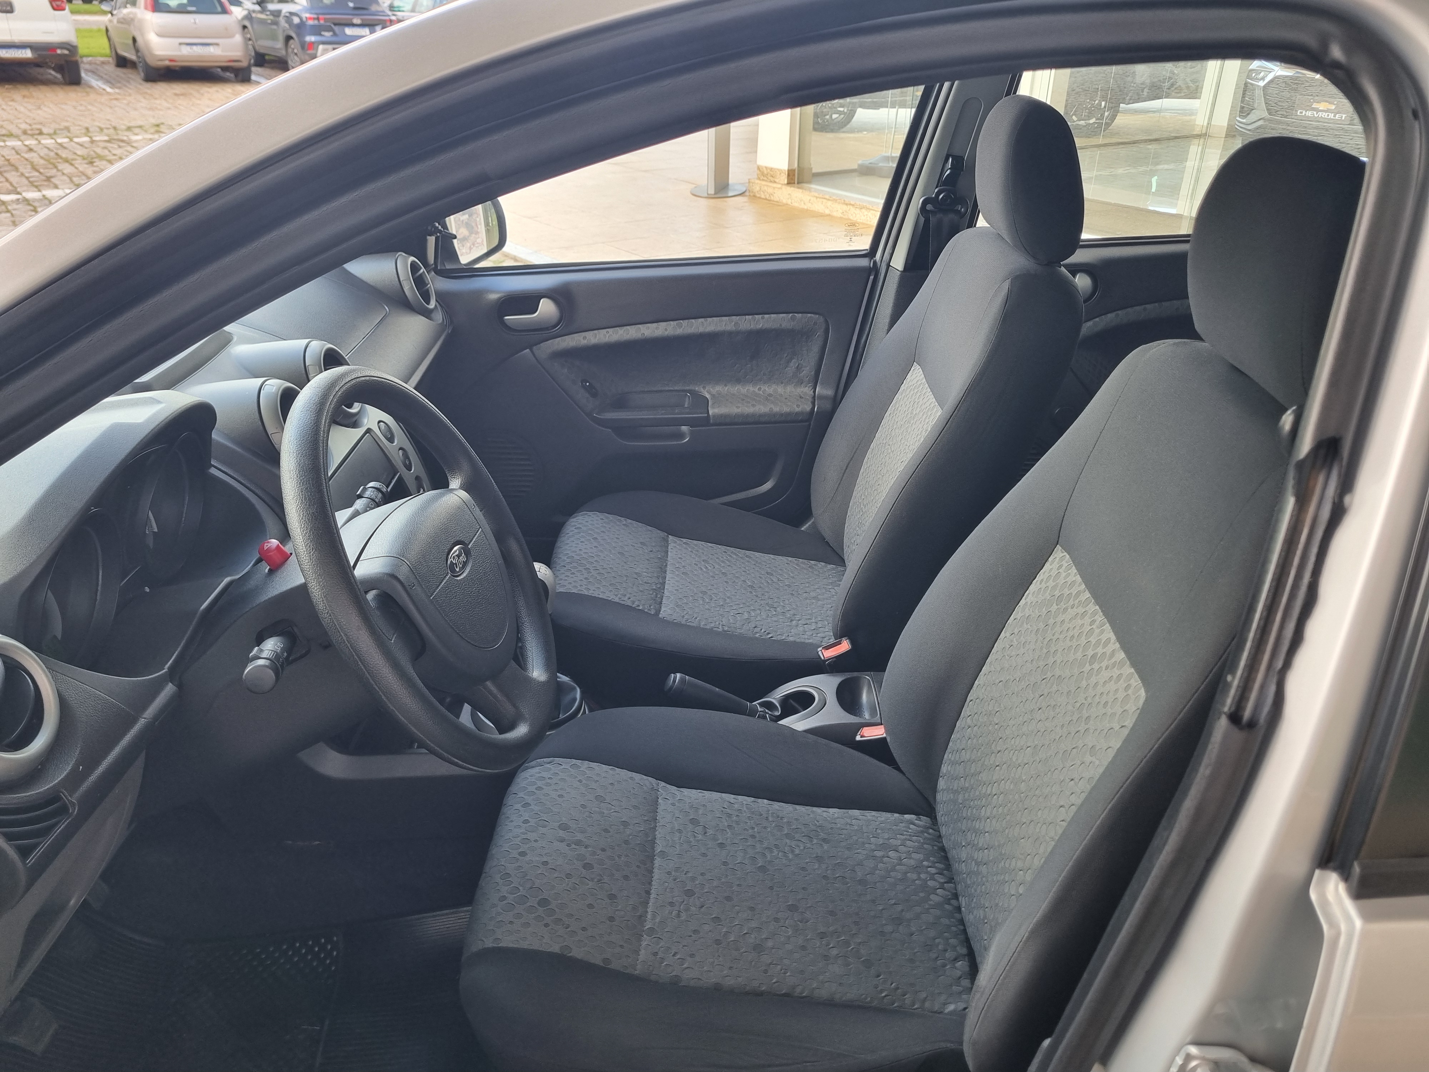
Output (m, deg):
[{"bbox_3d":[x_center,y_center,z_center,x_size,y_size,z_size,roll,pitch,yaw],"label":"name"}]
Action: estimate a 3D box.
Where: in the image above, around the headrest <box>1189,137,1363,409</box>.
[{"bbox_3d":[0.448,-0.202,0.825,0.120,0.200,0.260,-6,28,4],"label":"headrest"}]

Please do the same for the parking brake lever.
[{"bbox_3d":[0.011,0.217,1.448,0.175,0.045,0.038,15,28,-7],"label":"parking brake lever"}]

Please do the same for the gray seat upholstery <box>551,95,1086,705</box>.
[{"bbox_3d":[0.110,-0.147,1.643,0.770,0.985,0.510,1,28,0],"label":"gray seat upholstery"}]

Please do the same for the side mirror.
[{"bbox_3d":[-0.479,-0.577,2.010,0.110,0.145,0.200,7,29,11],"label":"side mirror"}]

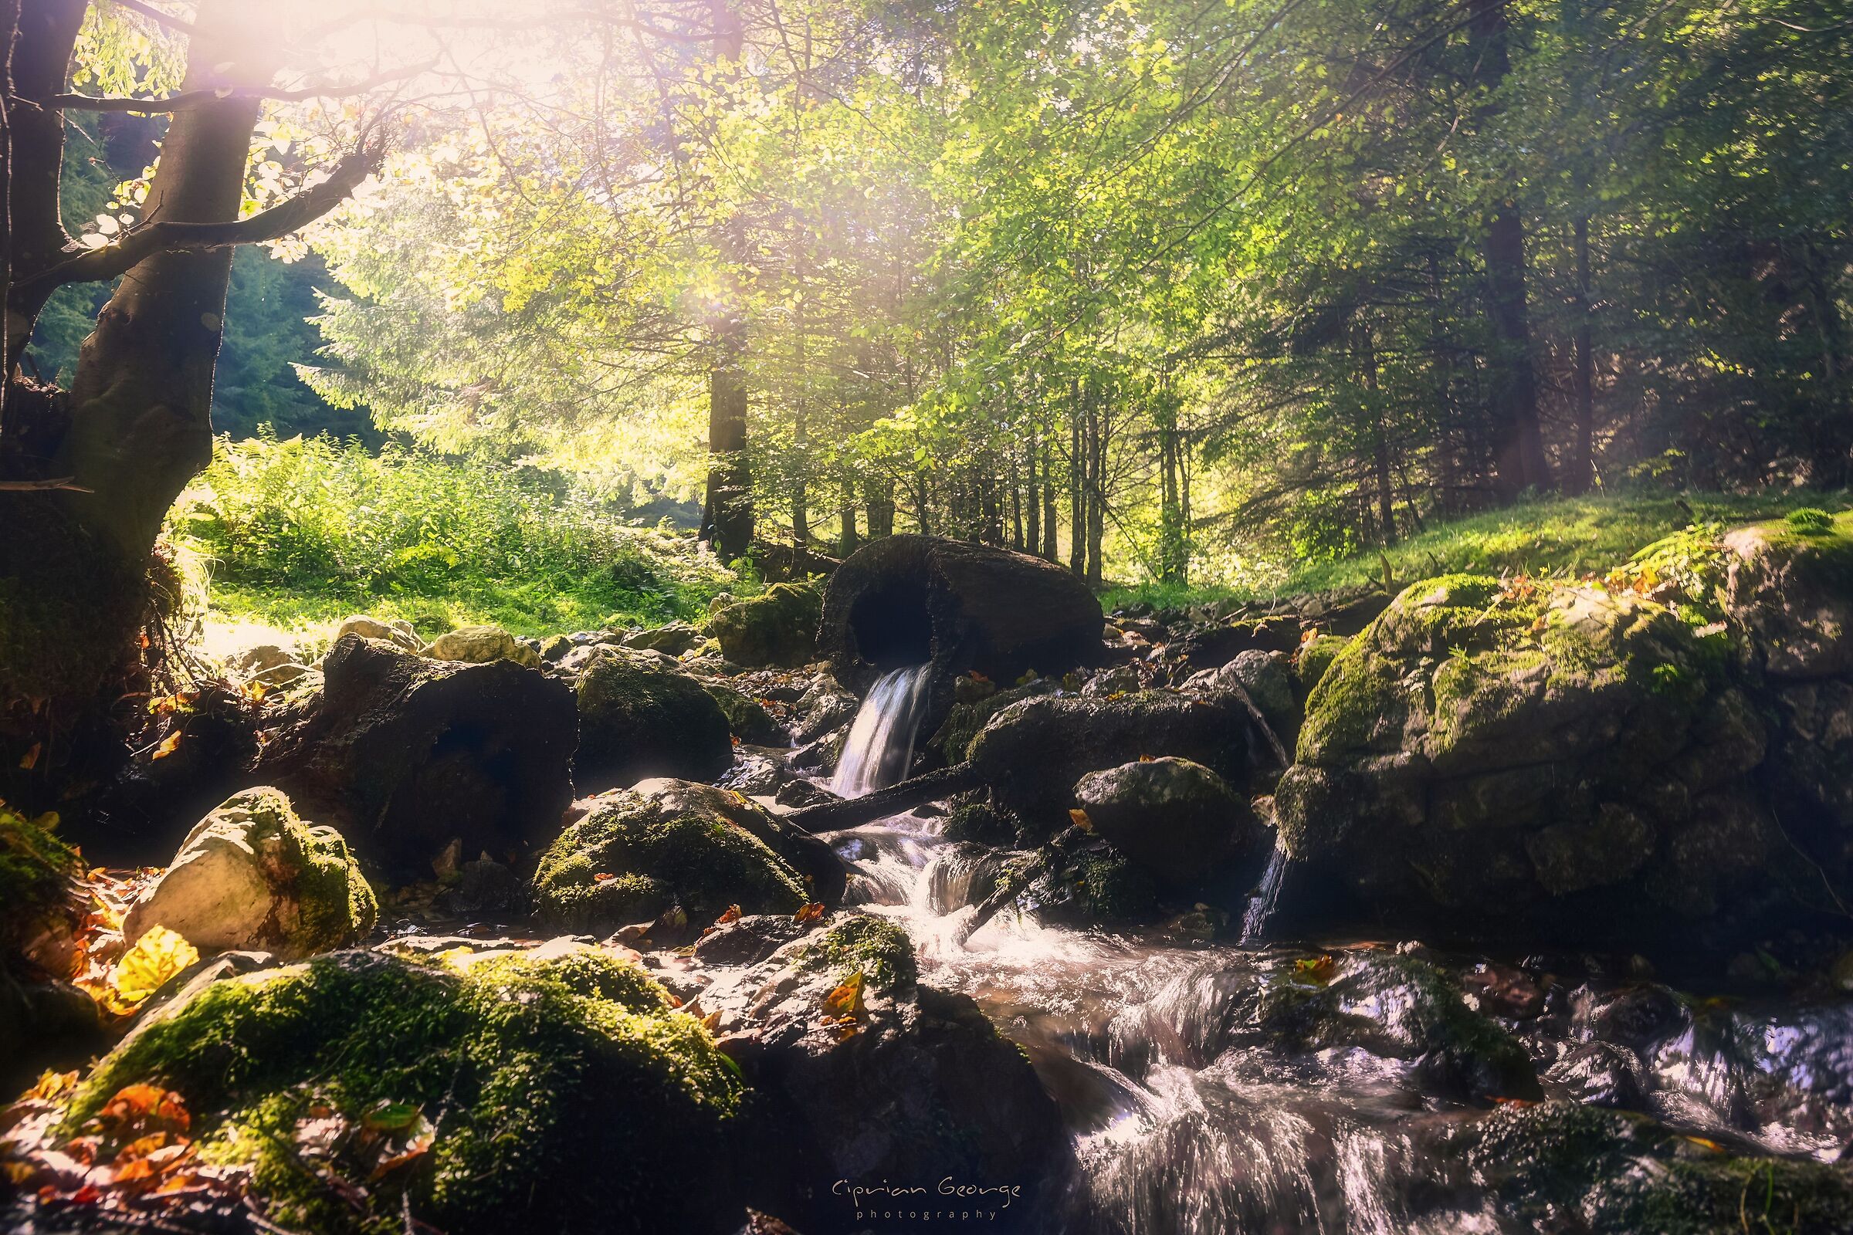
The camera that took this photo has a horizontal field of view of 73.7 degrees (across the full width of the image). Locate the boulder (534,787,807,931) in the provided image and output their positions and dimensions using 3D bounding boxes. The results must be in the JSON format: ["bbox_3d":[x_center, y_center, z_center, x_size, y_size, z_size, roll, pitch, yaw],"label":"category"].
[{"bbox_3d":[-0.540,0.500,2.620,0.580,0.280,0.460,0,-1,-6],"label":"boulder"}]

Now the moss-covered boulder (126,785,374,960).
[{"bbox_3d":[-1.170,0.450,2.150,0.400,0.300,0.330,0,-1,-18],"label":"moss-covered boulder"}]

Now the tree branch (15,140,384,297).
[{"bbox_3d":[-1.900,-1.035,3.200,1.070,0.380,0.250,0,-1,18],"label":"tree branch"}]

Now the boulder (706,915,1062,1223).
[{"bbox_3d":[-0.065,0.640,1.850,0.520,0.360,0.450,0,-2,0],"label":"boulder"}]

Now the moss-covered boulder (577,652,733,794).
[{"bbox_3d":[-0.890,0.310,4.000,0.560,0.430,0.500,0,-2,0],"label":"moss-covered boulder"}]

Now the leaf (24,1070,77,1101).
[{"bbox_3d":[-0.930,0.500,1.320,0.060,0.030,0.050,0,-2,0],"label":"leaf"}]

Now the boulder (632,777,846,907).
[{"bbox_3d":[-0.430,0.510,2.800,0.500,0.280,0.420,0,-1,-6],"label":"boulder"}]

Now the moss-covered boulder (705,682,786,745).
[{"bbox_3d":[-0.690,0.345,4.450,0.360,0.230,0.320,0,-2,0],"label":"moss-covered boulder"}]

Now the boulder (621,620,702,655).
[{"bbox_3d":[-1.160,0.090,5.400,0.370,0.150,0.280,0,-1,-6],"label":"boulder"}]

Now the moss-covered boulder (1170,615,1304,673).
[{"bbox_3d":[1.360,0.110,5.400,0.570,0.250,0.400,0,-2,0],"label":"moss-covered boulder"}]

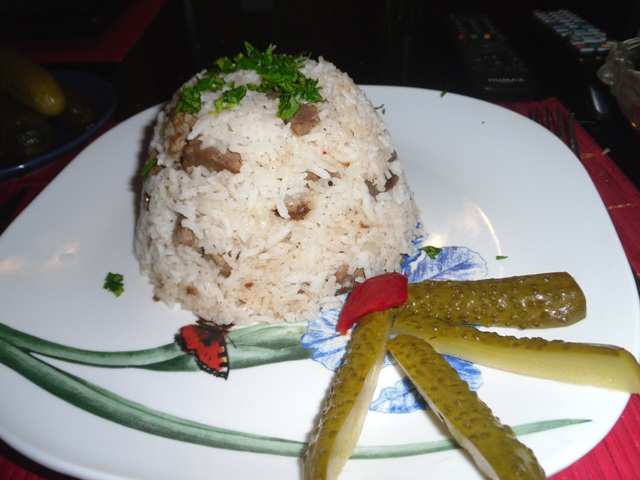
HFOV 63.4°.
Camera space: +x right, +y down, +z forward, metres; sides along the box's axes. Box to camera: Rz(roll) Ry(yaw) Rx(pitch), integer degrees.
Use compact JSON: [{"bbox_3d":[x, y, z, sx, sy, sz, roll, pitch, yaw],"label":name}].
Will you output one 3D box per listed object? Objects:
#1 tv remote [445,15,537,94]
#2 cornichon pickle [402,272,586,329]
[{"bbox_3d":[0.142,-0.161,0.447,0.046,0.018,0.183,1,40,4],"label":"tv remote"},{"bbox_3d":[0.066,0.024,0.209,0.075,0.015,0.021,-1,40,2],"label":"cornichon pickle"}]

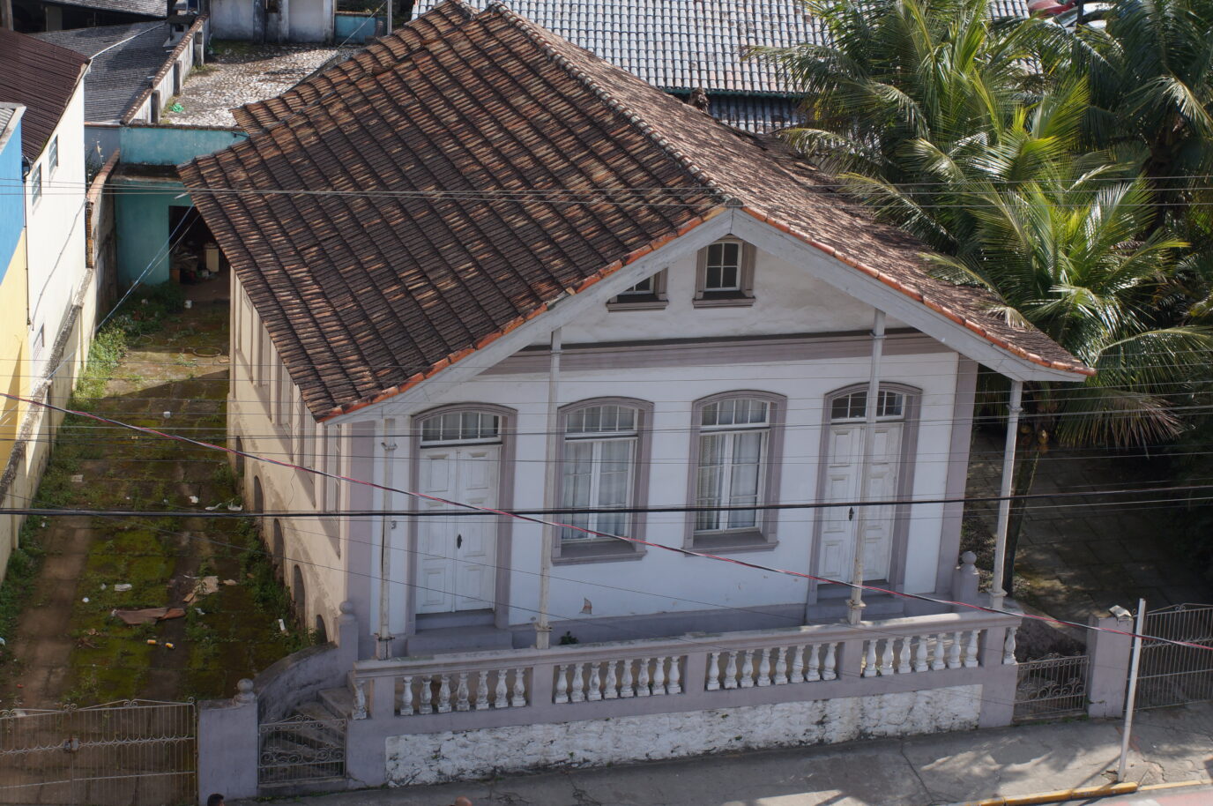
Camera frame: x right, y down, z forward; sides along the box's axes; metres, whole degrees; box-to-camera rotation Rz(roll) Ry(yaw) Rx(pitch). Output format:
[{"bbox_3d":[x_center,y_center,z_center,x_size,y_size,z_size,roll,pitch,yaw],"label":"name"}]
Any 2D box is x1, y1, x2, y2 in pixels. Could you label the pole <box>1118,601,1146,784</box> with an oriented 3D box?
[{"bbox_3d":[7.107,3.883,37.327,0.080,2.718,0.080,-3,21,-16],"label":"pole"}]

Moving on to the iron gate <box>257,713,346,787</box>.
[{"bbox_3d":[-4.006,4.523,36.313,1.174,0.907,0.061,-3,21,-16],"label":"iron gate"}]

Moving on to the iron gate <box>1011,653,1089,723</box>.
[{"bbox_3d":[6.330,4.018,39.291,1.125,0.956,0.061,-3,21,-16],"label":"iron gate"}]

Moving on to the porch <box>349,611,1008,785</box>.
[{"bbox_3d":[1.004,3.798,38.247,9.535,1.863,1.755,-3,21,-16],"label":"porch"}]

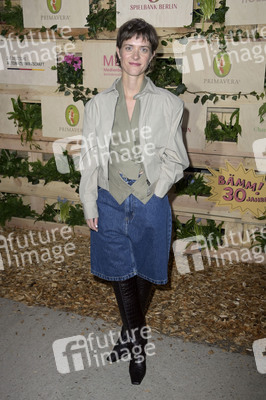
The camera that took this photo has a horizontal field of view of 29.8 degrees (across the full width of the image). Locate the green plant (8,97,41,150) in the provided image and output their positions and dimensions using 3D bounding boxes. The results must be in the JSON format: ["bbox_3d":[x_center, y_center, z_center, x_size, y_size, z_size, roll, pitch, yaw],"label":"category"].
[{"bbox_3d":[-0.891,-0.638,4.113,0.250,0.400,0.200,6,18,19],"label":"green plant"}]

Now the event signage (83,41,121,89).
[{"bbox_3d":[-0.122,-0.988,3.699,0.560,0.337,0.020,6,18,19],"label":"event signage"}]

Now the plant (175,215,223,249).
[{"bbox_3d":[0.505,0.245,3.898,0.397,0.252,0.220,7,18,21],"label":"plant"}]

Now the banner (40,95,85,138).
[{"bbox_3d":[-0.489,-0.656,4.049,0.580,0.336,0.020,7,18,21],"label":"banner"}]

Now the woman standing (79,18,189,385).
[{"bbox_3d":[0.003,0.064,2.278,0.483,1.680,0.350,0,17,0],"label":"woman standing"}]

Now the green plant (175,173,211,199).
[{"bbox_3d":[0.446,-0.110,3.797,0.250,0.165,0.180,6,18,19],"label":"green plant"}]

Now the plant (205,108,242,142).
[{"bbox_3d":[0.651,-0.535,3.589,0.250,0.225,0.180,6,18,19],"label":"plant"}]

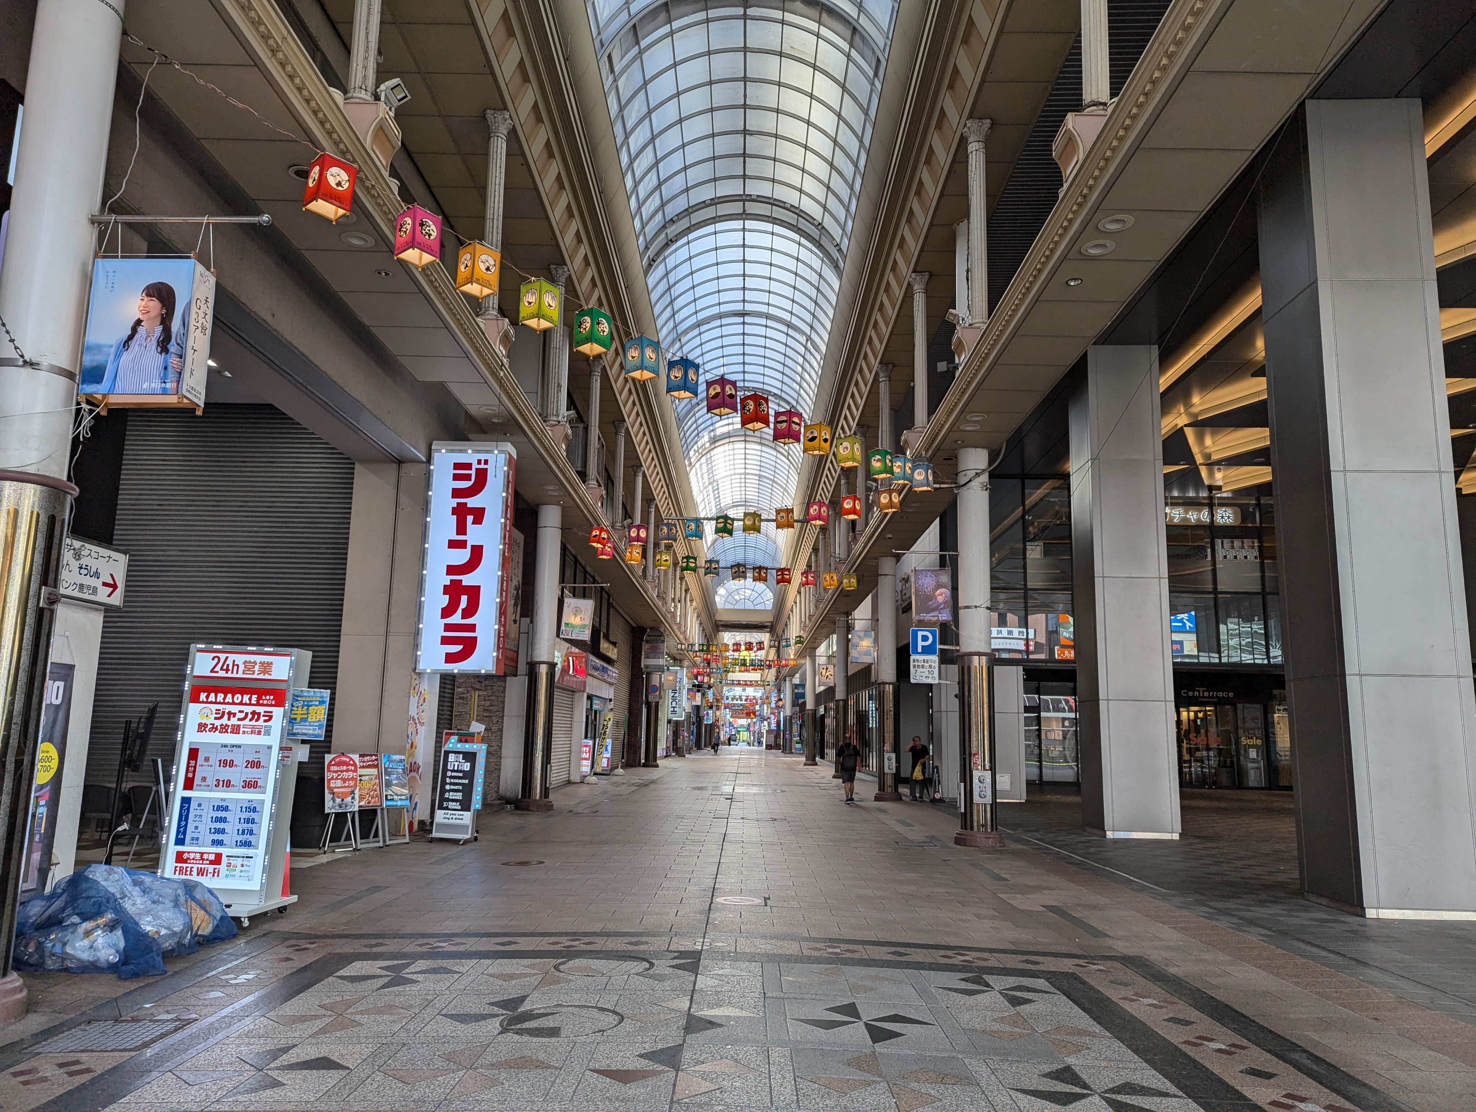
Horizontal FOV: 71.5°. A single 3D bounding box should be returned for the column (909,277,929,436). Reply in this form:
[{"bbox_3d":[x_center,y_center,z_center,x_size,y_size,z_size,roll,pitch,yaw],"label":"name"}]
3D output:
[{"bbox_3d":[3.517,-3.864,19.712,0.380,3.170,0.380,1,-10,1],"label":"column"}]

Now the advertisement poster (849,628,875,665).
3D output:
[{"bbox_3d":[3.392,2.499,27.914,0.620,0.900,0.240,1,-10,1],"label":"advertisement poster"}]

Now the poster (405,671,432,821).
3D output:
[{"bbox_3d":[-5.240,3.152,16.645,0.060,2.500,0.850,1,-10,1],"label":"poster"}]

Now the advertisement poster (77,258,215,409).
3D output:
[{"bbox_3d":[-3.625,-1.369,6.330,0.620,0.880,0.250,1,-10,-1],"label":"advertisement poster"}]

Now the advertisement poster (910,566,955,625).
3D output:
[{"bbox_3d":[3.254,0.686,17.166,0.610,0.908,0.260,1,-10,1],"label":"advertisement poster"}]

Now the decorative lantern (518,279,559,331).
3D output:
[{"bbox_3d":[-1.839,-2.328,9.542,0.255,0.385,0.255,-6,-12,34],"label":"decorative lantern"}]

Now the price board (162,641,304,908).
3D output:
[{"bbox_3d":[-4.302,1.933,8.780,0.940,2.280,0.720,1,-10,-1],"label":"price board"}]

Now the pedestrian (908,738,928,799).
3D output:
[{"bbox_3d":[4.893,5.727,27.640,0.520,1.690,0.380,-1,-10,12],"label":"pedestrian"}]

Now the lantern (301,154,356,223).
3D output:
[{"bbox_3d":[-3.090,-2.780,7.769,0.255,0.385,0.255,-2,-12,44],"label":"lantern"}]

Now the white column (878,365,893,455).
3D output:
[{"bbox_3d":[3.561,-3.122,24.625,0.350,3.200,0.350,1,-10,1],"label":"white column"}]

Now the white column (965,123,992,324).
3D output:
[{"bbox_3d":[3.460,-4.737,14.749,0.390,3.170,0.390,1,-10,1],"label":"white column"}]

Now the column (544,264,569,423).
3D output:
[{"bbox_3d":[-3.556,-4.152,20.026,0.350,3.260,0.350,1,-10,1],"label":"column"}]

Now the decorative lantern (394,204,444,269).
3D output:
[{"bbox_3d":[-2.640,-2.625,8.470,0.255,0.385,0.255,-7,-13,37],"label":"decorative lantern"}]

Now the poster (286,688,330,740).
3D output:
[{"bbox_3d":[-3.696,1.365,8.835,0.300,0.425,0.020,7,-11,-29],"label":"poster"}]

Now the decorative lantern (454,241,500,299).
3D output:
[{"bbox_3d":[-2.256,-2.471,8.916,0.255,0.385,0.255,-4,-10,43],"label":"decorative lantern"}]

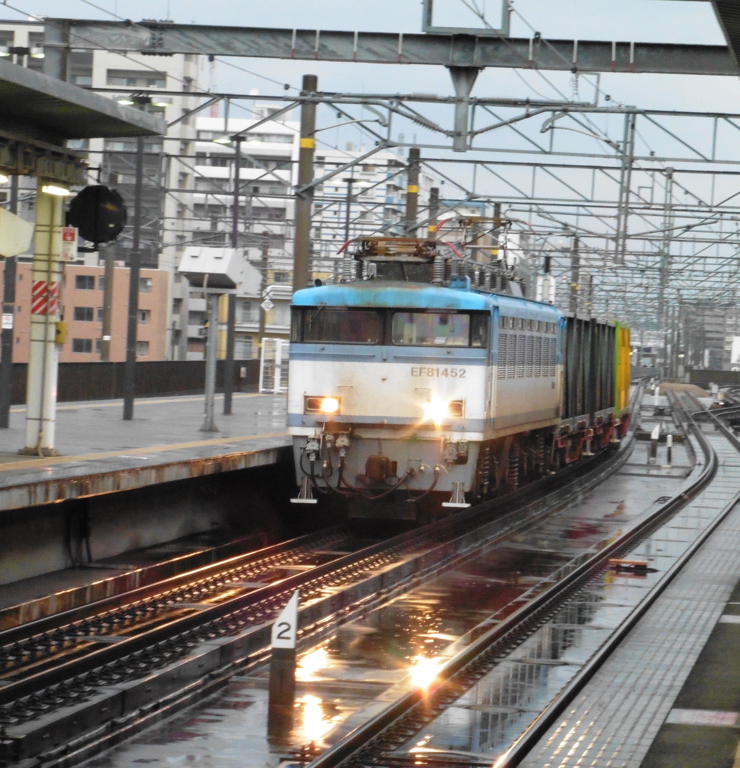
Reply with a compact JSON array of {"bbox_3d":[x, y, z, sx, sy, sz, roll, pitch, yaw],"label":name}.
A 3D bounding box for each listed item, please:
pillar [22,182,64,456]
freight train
[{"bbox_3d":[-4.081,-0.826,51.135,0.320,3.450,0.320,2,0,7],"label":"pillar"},{"bbox_3d":[1.208,-0.056,66.542,2.900,4.250,18.600,2,0,6],"label":"freight train"}]

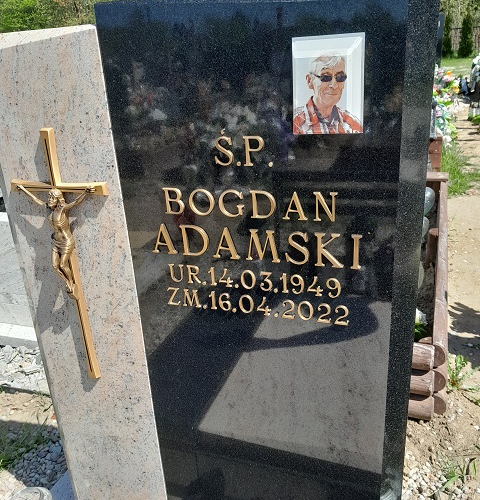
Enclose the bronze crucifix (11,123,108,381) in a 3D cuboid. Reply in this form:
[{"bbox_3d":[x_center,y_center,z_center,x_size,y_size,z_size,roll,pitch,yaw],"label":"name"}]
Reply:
[{"bbox_3d":[-0.295,0.034,0.849,0.184,0.463,0.050,4,22,19],"label":"bronze crucifix"}]

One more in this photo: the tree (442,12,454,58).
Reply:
[{"bbox_3d":[12.101,-12.461,29.000,0.780,2.450,0.780,5,24,22],"label":"tree"}]

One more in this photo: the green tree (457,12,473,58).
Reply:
[{"bbox_3d":[13.071,-12.461,29.000,0.820,2.450,0.820,5,24,22],"label":"green tree"}]

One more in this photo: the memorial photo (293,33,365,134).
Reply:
[{"bbox_3d":[0.109,-0.204,0.622,0.089,0.118,0.010,4,22,19],"label":"memorial photo"}]

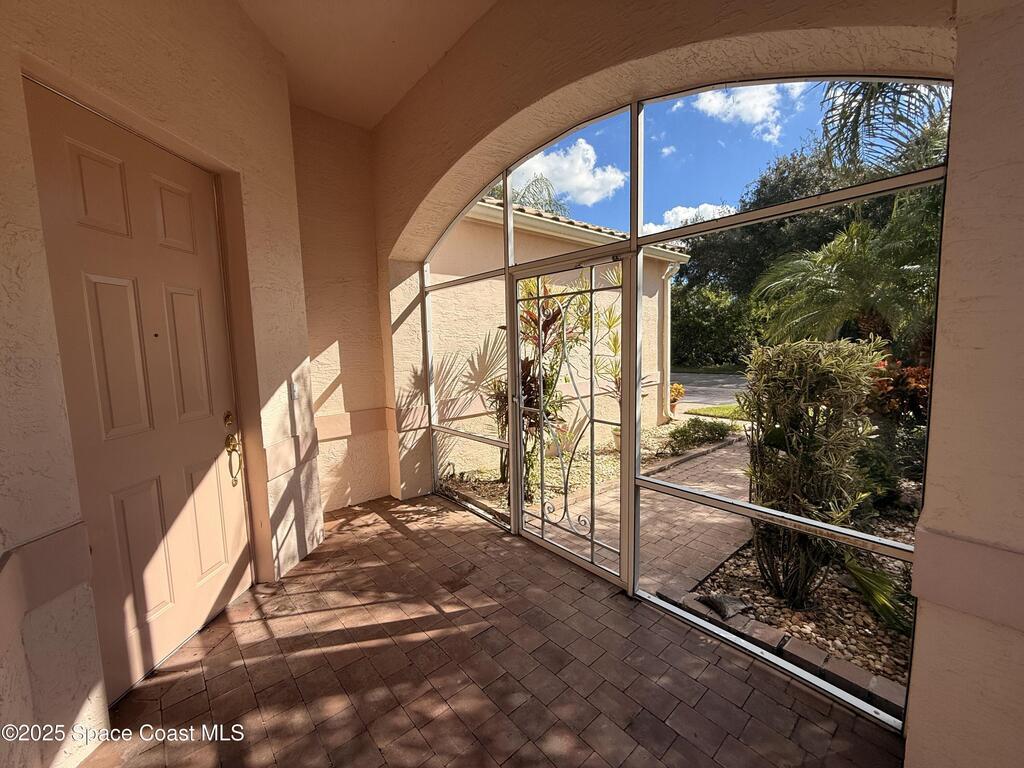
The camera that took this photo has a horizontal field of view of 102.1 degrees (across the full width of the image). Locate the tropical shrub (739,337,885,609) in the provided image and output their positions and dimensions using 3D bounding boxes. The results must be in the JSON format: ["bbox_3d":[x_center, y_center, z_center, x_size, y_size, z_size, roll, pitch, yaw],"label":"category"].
[{"bbox_3d":[1.615,0.510,2.310,0.700,1.500,0.700,-6,8,-40],"label":"tropical shrub"}]

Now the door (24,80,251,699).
[{"bbox_3d":[-1.701,0.087,2.003,0.050,2.435,0.915,-1,6,3],"label":"door"}]

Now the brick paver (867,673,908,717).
[{"bbox_3d":[1.584,1.293,1.701,0.120,0.060,0.160,-7,8,-41],"label":"brick paver"}]

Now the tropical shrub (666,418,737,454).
[{"bbox_3d":[2.660,0.710,5.880,1.200,0.420,0.750,-6,8,-40],"label":"tropical shrub"}]

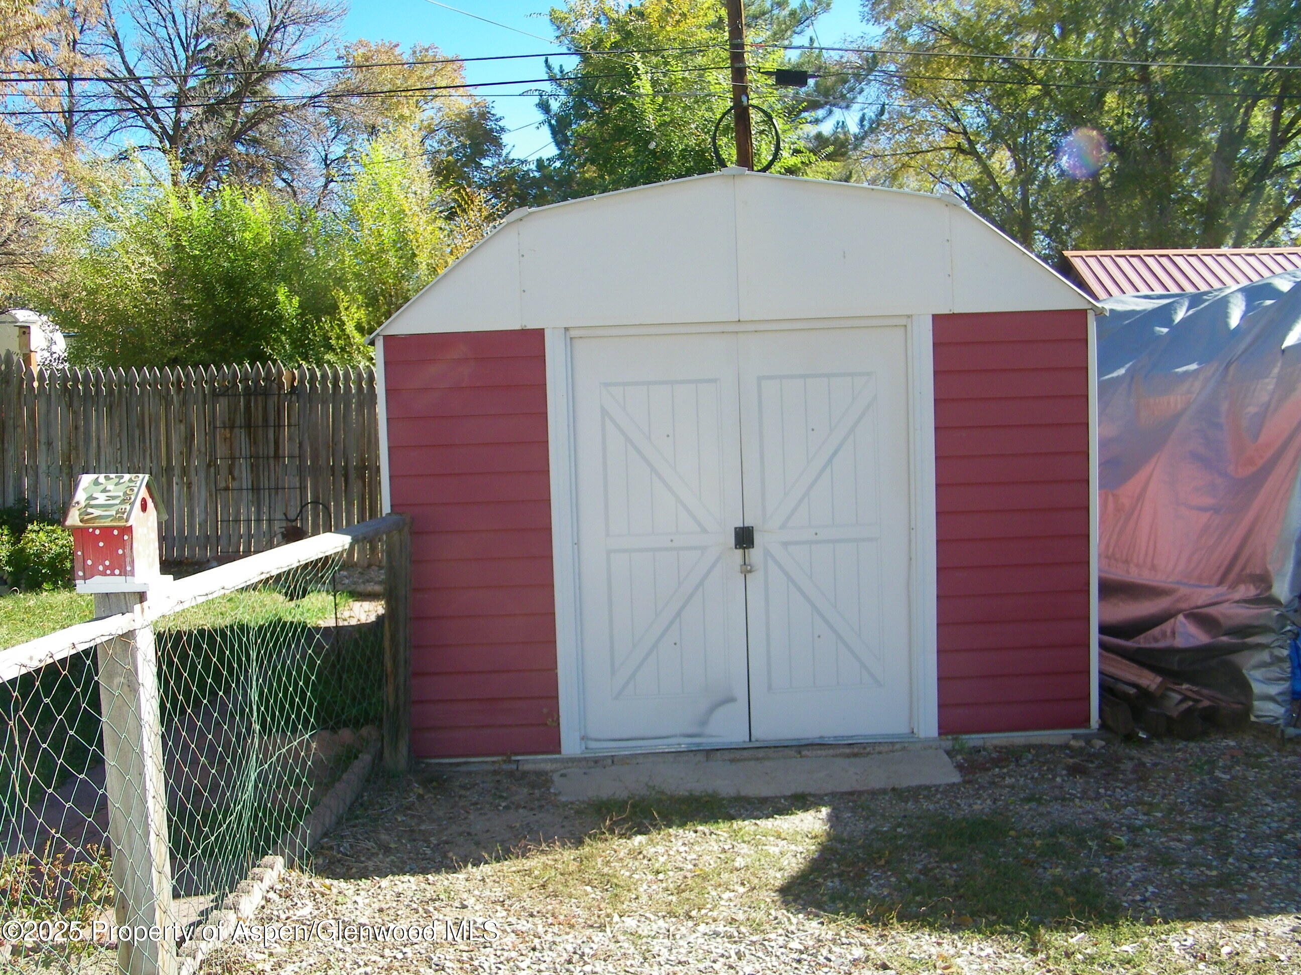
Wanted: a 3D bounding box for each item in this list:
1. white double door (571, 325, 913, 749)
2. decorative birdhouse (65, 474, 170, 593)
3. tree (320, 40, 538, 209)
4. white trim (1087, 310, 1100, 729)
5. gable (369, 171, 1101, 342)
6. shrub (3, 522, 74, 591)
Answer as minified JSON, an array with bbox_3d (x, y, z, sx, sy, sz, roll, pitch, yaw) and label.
[{"bbox_3d":[0.395,0.219,5.118,1.424,1.749,0.050,-2,5,-1],"label":"white double door"},{"bbox_3d":[-1.250,0.105,2.841,0.183,0.270,0.158,-2,5,7],"label":"decorative birdhouse"},{"bbox_3d":[-5.503,-5.981,30.418,5.600,10.420,5.600,-2,5,0],"label":"tree"},{"bbox_3d":[1.894,0.151,5.153,0.042,1.810,0.045,-2,5,-1],"label":"white trim"},{"bbox_3d":[0.355,-1.002,4.989,3.090,0.664,0.090,-2,5,-1],"label":"gable"},{"bbox_3d":[-5.202,0.591,10.200,0.650,0.580,0.620,-2,5,0],"label":"shrub"}]

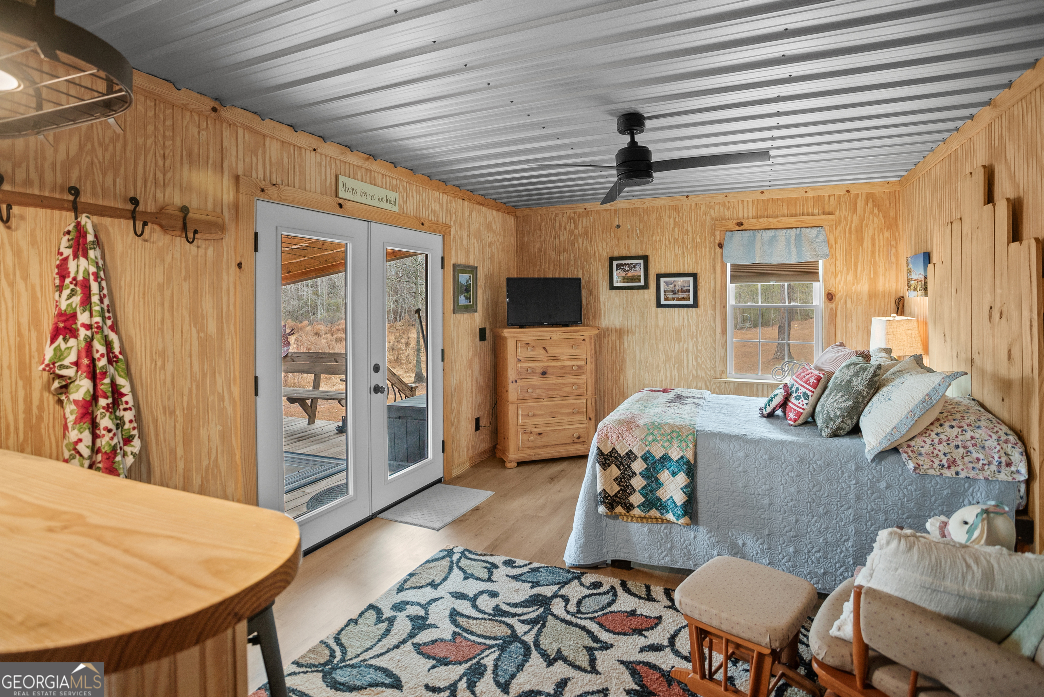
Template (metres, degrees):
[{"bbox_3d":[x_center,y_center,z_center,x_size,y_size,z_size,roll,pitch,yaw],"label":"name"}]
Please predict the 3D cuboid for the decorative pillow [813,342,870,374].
[{"bbox_3d":[1.990,0.171,3.540,0.150,0.440,0.460,37,16,16],"label":"decorative pillow"}]

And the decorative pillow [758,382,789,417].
[{"bbox_3d":[1.614,0.332,3.518,0.090,0.220,0.270,37,12,8],"label":"decorative pillow"}]

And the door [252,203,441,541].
[{"bbox_3d":[-1.050,0.149,3.830,0.060,2.040,1.830,2,4,24],"label":"door"}]

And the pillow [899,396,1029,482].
[{"bbox_3d":[2.030,0.397,2.690,0.470,0.250,0.670,2,4,24],"label":"pillow"}]

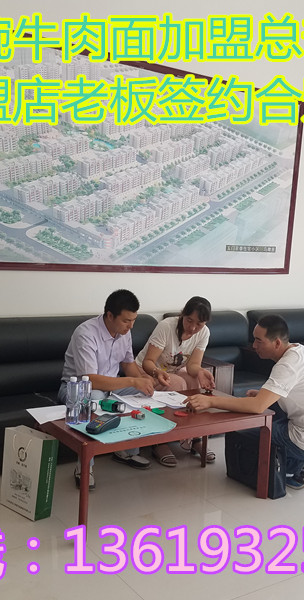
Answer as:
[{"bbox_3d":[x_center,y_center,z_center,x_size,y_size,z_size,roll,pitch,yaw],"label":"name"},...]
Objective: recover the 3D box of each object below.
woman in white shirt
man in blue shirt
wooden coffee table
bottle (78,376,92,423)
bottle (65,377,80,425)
[{"bbox_3d":[0.161,0.497,4.072,0.510,1.050,0.740,-1,7,-32],"label":"woman in white shirt"},{"bbox_3d":[-0.313,0.479,3.754,0.600,1.100,0.780,-2,8,-42],"label":"man in blue shirt"},{"bbox_3d":[0.012,0.862,3.345,1.231,0.491,0.610,-1,7,-33],"label":"wooden coffee table"},{"bbox_3d":[-0.333,0.494,3.027,0.066,0.228,0.066,3,6,0],"label":"bottle"},{"bbox_3d":[-0.389,0.494,2.972,0.066,0.233,0.066,3,6,0],"label":"bottle"}]

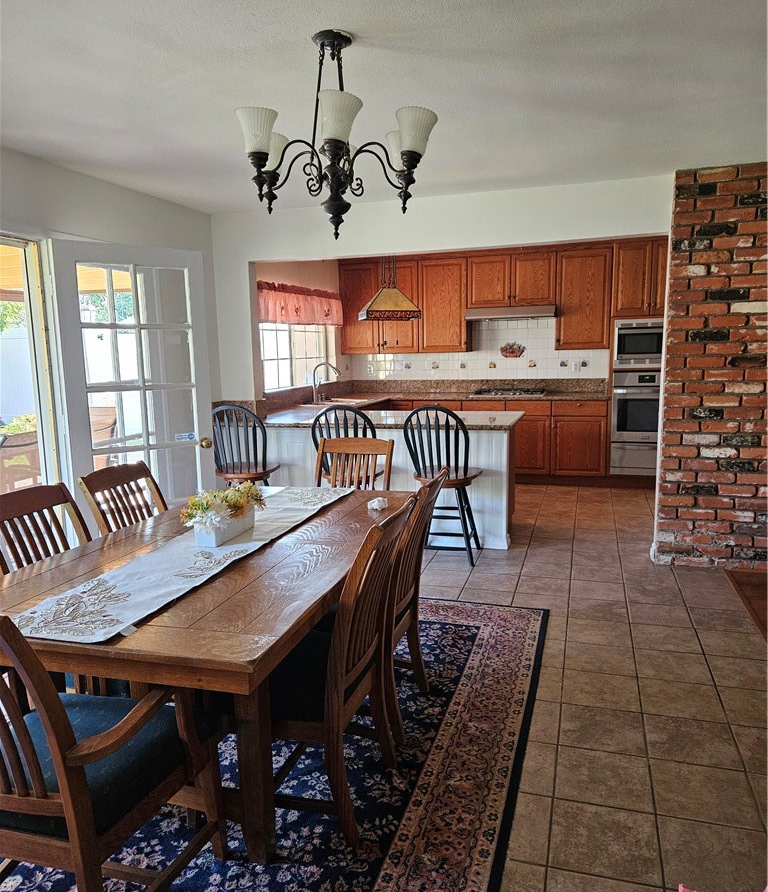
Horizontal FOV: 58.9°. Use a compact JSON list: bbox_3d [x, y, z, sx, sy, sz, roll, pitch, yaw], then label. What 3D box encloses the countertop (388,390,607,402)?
[{"bbox_3d":[1.217,-0.521,7.233,2.231,0.040,0.655,1,9,17],"label":"countertop"}]

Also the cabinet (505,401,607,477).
[{"bbox_3d":[1.812,-0.108,7.122,1.002,0.782,0.629,1,9,17],"label":"cabinet"}]

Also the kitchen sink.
[{"bbox_3d":[-0.453,-0.362,7.018,0.534,0.186,0.826,1,9,17],"label":"kitchen sink"}]

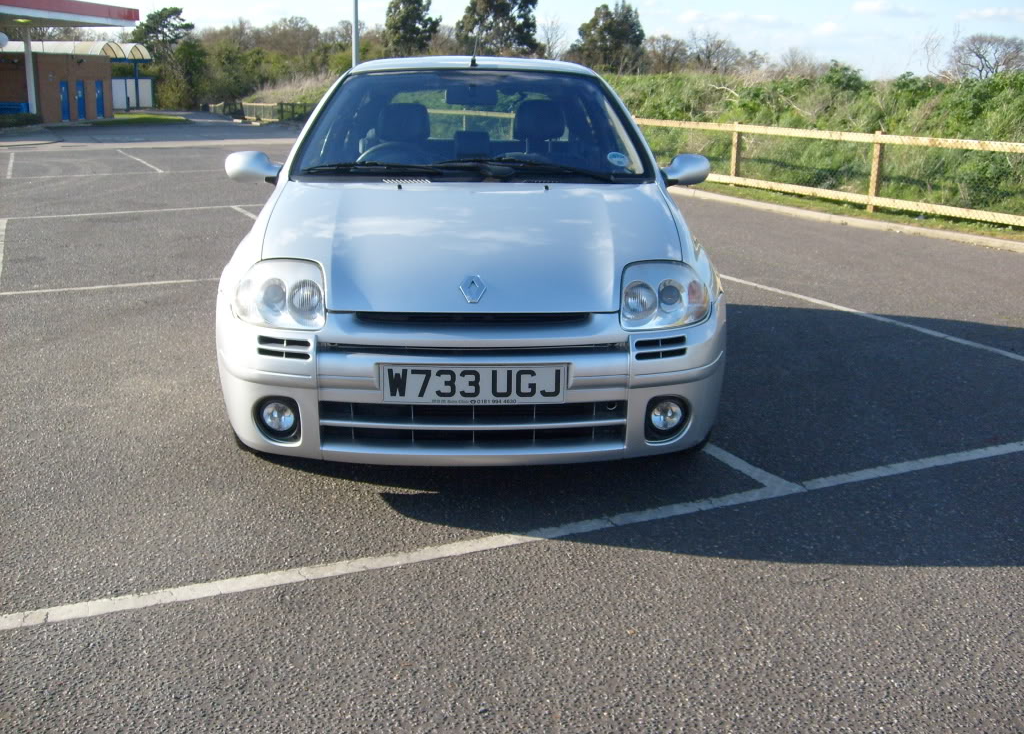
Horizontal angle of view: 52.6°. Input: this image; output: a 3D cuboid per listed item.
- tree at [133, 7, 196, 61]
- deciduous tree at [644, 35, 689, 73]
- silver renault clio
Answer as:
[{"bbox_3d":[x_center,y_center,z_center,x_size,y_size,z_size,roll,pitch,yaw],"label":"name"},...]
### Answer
[{"bbox_3d":[-24.610,-22.016,73.821,4.510,7.120,4.510,-5,16,-17],"label":"tree"},{"bbox_3d":[11.662,-22.518,78.862,3.320,5.500,3.320,2,15,8],"label":"deciduous tree"},{"bbox_3d":[-0.168,-0.663,4.668,1.680,1.410,3.770,-1,15,-2],"label":"silver renault clio"}]

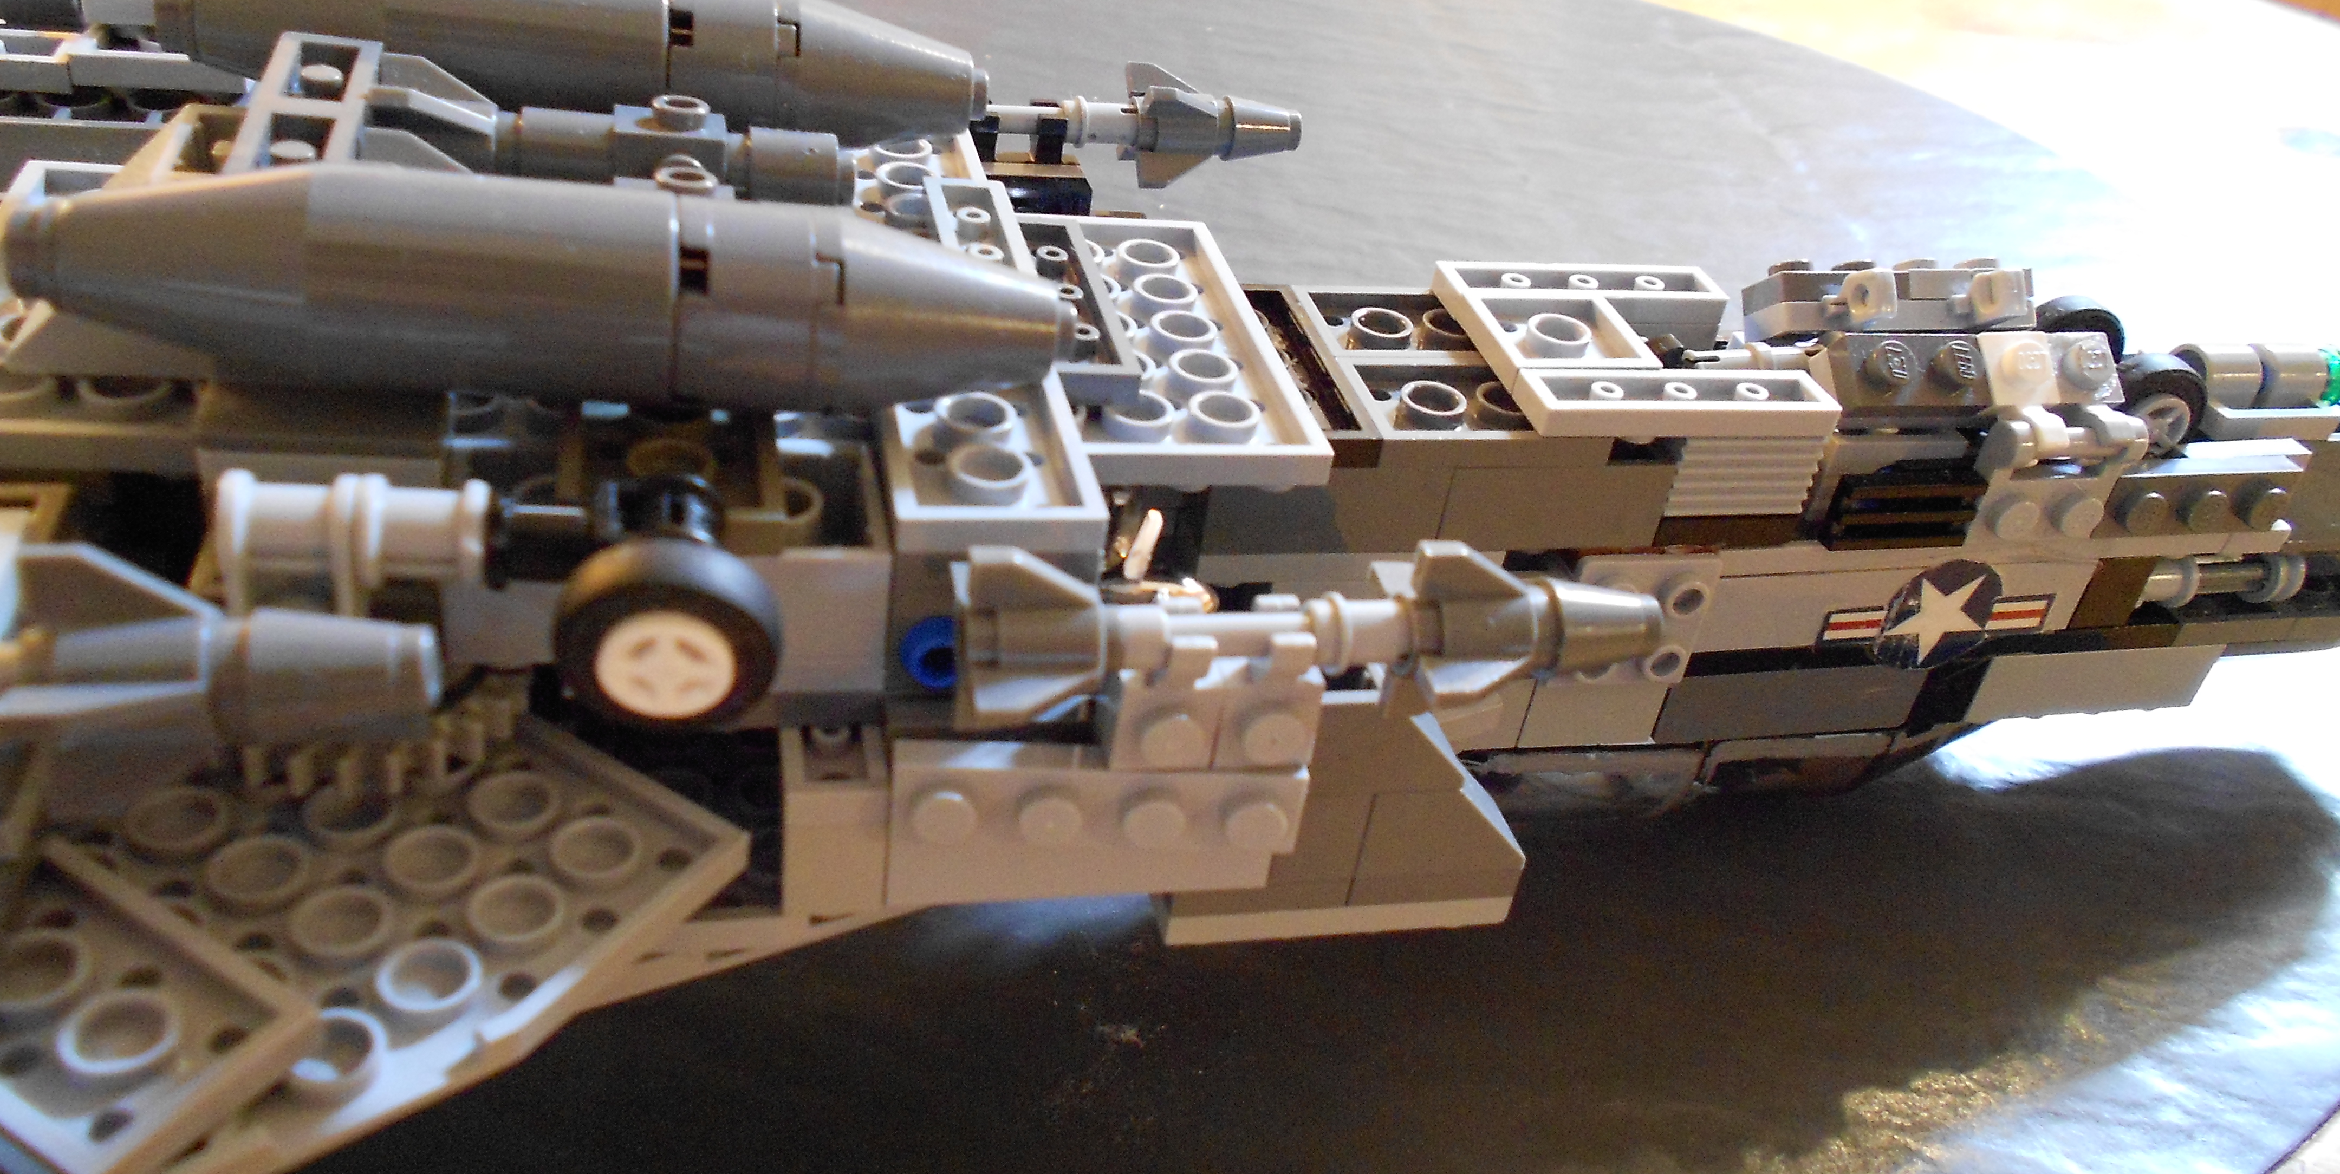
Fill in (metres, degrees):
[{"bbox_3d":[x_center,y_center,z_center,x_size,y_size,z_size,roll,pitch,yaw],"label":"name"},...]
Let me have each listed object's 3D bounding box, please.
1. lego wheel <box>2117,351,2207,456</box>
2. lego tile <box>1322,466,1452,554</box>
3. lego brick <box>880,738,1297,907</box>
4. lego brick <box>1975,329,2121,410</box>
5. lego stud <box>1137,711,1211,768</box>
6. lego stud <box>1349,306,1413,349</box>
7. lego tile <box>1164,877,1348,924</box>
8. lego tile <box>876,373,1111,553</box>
[{"bbox_3d":[0.109,-0.019,0.198,0.014,0.014,0.005,-6,37,-11],"label":"lego wheel"},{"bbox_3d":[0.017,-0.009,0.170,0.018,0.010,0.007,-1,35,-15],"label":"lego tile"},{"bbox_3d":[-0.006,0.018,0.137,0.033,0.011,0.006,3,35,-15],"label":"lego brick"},{"bbox_3d":[0.093,-0.023,0.187,0.016,0.005,0.008,-2,73,-14],"label":"lego brick"},{"bbox_3d":[0.000,0.011,0.130,0.005,0.005,0.002,-1,35,-15],"label":"lego stud"},{"bbox_3d":[0.022,-0.026,0.184,0.006,0.002,0.006,-1,36,-15],"label":"lego stud"},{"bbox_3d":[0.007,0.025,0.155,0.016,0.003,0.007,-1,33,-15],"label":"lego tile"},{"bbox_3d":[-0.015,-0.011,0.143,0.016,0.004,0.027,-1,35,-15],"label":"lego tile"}]

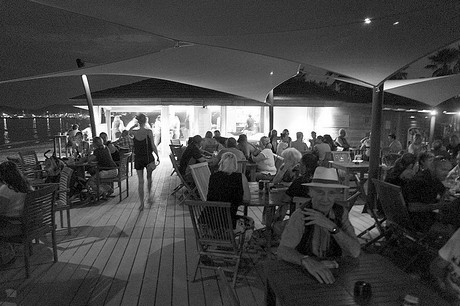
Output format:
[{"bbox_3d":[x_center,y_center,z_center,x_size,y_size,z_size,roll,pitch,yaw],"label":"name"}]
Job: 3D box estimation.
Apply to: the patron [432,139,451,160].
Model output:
[{"bbox_3d":[3.620,0.376,5.382,0.720,1.220,0.520,-7,10,-45],"label":"patron"}]

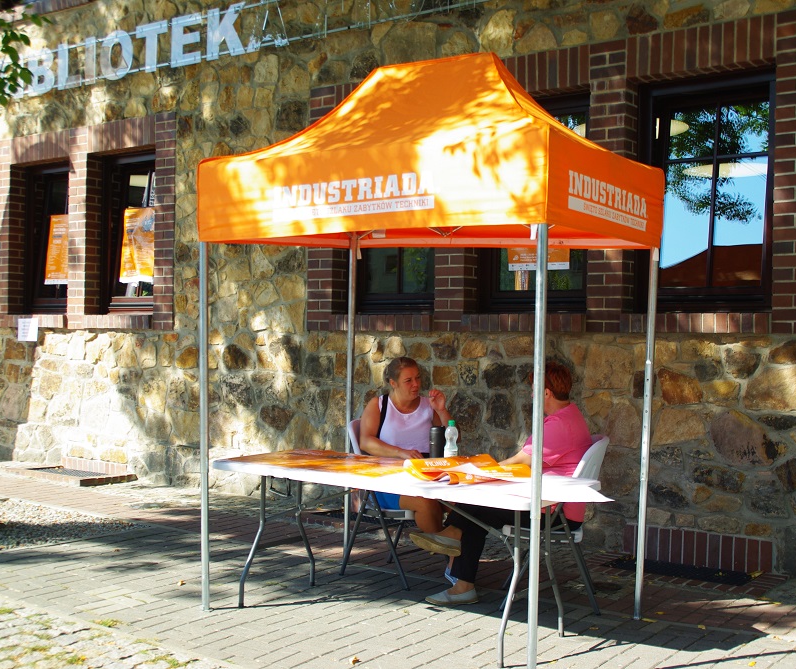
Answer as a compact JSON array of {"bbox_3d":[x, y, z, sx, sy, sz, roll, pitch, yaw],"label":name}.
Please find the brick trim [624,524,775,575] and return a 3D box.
[{"bbox_3d":[1.786,1.259,6.928,0.920,0.180,0.090,1,0,38],"label":"brick trim"}]

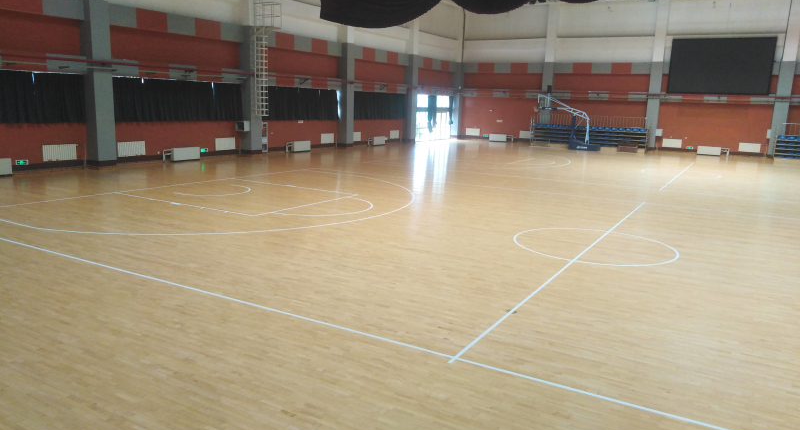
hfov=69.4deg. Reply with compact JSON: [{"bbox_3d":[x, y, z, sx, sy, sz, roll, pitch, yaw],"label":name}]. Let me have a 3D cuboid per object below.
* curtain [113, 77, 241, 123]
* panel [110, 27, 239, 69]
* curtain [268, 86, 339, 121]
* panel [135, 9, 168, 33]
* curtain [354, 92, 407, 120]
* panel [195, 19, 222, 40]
[{"bbox_3d":[-10.678,-5.598,28.553,0.200,1.990,7.950,8,12,29],"label":"curtain"},{"bbox_3d":[-10.740,-8.022,28.113,0.100,1.430,7.930,8,12,29],"label":"panel"},{"bbox_3d":[-6.193,-6.886,36.131,0.200,1.990,7.750,8,12,29],"label":"curtain"},{"bbox_3d":[-11.273,-8.854,26.400,0.100,0.860,1.610,8,12,29],"label":"panel"},{"bbox_3d":[-1.556,-8.236,43.962,0.200,2.030,8.050,8,12,29],"label":"curtain"},{"bbox_3d":[-9.647,-9.348,29.141,0.100,0.850,1.620,8,12,29],"label":"panel"}]

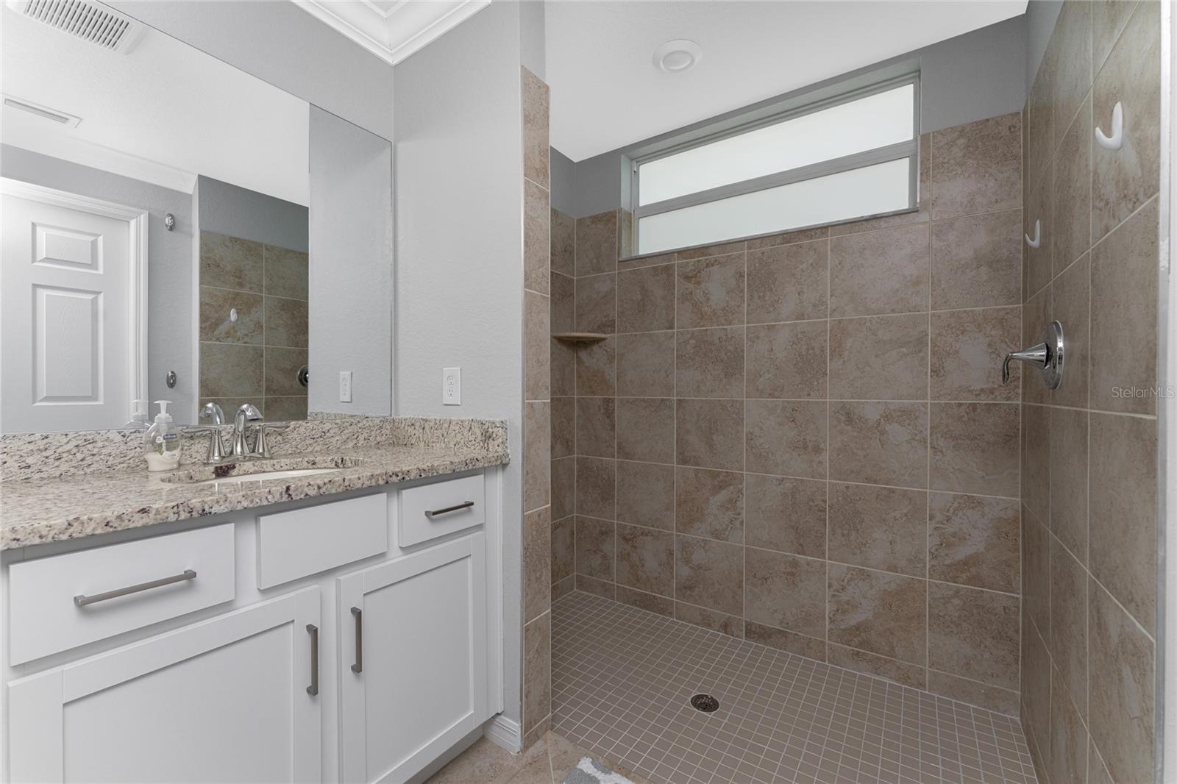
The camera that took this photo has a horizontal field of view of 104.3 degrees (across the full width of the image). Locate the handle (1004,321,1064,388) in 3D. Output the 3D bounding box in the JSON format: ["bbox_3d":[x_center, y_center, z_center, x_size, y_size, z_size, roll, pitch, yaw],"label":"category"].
[{"bbox_3d":[1.185,-0.095,1.240,0.110,0.182,0.180,0,0,35],"label":"handle"}]

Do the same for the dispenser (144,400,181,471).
[{"bbox_3d":[-1.009,0.103,1.085,0.048,0.163,0.073,0,0,27],"label":"dispenser"}]

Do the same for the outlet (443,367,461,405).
[{"bbox_3d":[-0.461,-0.019,1.536,0.078,0.123,0.008,0,0,35],"label":"outlet"}]

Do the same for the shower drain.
[{"bbox_3d":[0.432,1.151,1.693,0.106,0.008,0.106,0,0,0],"label":"shower drain"}]

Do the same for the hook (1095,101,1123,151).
[{"bbox_3d":[0.935,-0.474,0.824,0.029,0.087,0.031,0,0,35],"label":"hook"}]

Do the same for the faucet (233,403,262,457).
[{"bbox_3d":[-0.901,0.098,1.213,0.145,0.142,0.046,0,0,35],"label":"faucet"}]

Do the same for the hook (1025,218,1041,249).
[{"bbox_3d":[1.353,-0.480,1.395,0.029,0.085,0.031,0,0,35],"label":"hook"}]

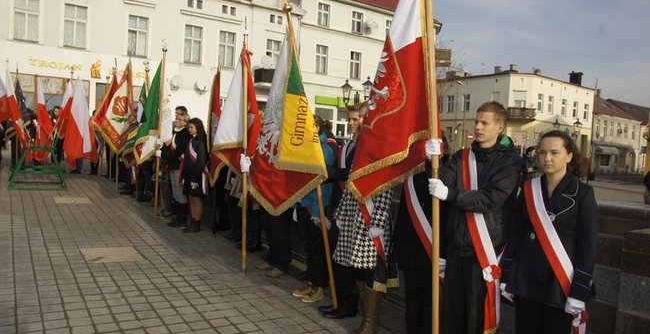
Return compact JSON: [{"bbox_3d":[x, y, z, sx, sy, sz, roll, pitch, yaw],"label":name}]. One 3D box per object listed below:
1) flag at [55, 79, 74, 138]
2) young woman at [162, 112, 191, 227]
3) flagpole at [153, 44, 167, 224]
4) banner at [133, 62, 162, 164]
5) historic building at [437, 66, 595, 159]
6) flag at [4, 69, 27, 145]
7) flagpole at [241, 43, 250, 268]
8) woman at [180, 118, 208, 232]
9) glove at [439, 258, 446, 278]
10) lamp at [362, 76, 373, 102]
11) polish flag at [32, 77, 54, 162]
[{"bbox_3d":[-5.824,-1.310,10.100,0.500,1.300,0.350,3,4,6],"label":"flag"},{"bbox_3d":[-2.256,0.061,6.850,0.480,1.670,0.460,2,1,-34],"label":"young woman"},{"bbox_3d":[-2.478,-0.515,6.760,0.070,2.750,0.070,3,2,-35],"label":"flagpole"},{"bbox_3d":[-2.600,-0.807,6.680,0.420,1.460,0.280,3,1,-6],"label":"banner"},{"bbox_3d":[18.946,-4.198,45.603,13.700,9.200,10.500,2,2,-39],"label":"historic building"},{"bbox_3d":[-6.178,-1.188,9.000,0.360,1.450,0.250,3,1,-14],"label":"flag"},{"bbox_3d":[-0.832,-0.120,4.720,0.050,2.480,0.050,-2,5,-41],"label":"flagpole"},{"bbox_3d":[-1.860,0.122,6.450,0.360,1.640,0.460,-1,5,-42],"label":"woman"},{"bbox_3d":[0.774,0.673,3.020,0.080,0.140,0.090,4,2,45],"label":"glove"},{"bbox_3d":[1.558,-2.838,16.300,0.420,0.950,0.420,4,4,17],"label":"lamp"},{"bbox_3d":[-6.181,-1.021,9.900,0.500,1.850,0.350,3,4,6],"label":"polish flag"}]

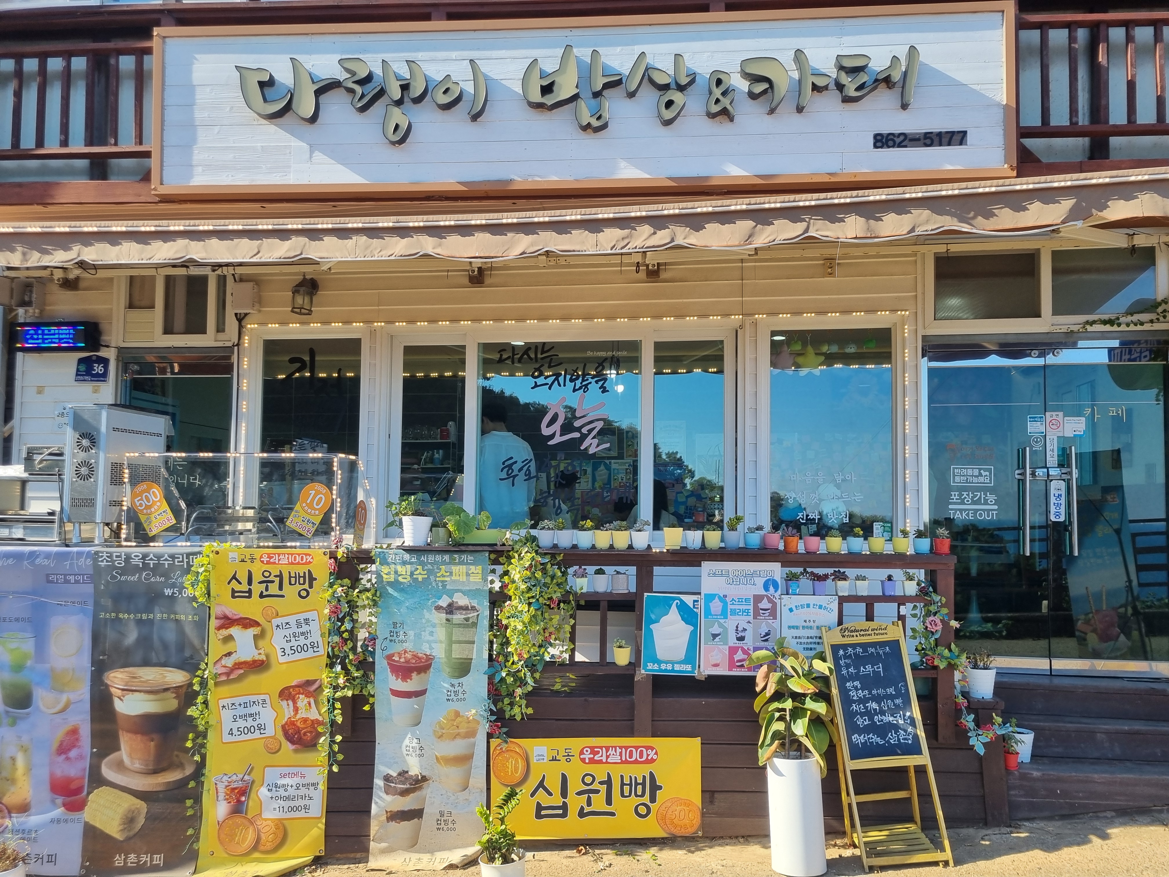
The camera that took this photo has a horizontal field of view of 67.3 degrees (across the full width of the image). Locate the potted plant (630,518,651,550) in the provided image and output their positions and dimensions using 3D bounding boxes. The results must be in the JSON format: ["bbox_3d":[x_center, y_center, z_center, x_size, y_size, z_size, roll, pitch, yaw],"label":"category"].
[{"bbox_3d":[0.306,0.515,4.740,0.112,0.167,0.108,1,-3,1],"label":"potted plant"}]

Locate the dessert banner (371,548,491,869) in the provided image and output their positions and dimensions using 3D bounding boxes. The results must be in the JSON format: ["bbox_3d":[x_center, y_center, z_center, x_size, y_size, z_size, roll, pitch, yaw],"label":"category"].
[{"bbox_3d":[-0.791,1.371,4.500,0.600,1.600,0.060,0,-5,0],"label":"dessert banner"}]

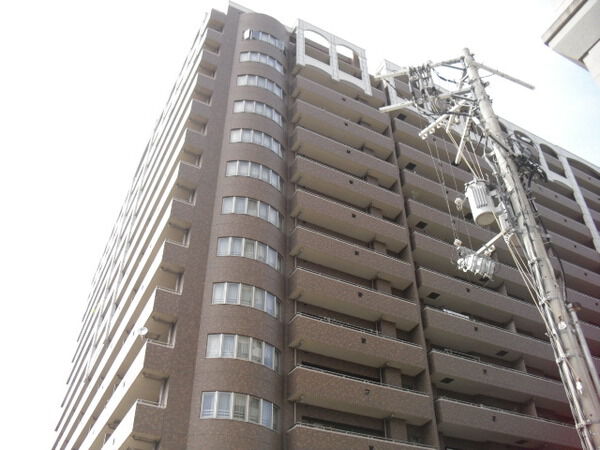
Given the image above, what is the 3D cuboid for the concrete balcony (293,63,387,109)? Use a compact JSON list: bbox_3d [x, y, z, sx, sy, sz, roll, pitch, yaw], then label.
[{"bbox_3d":[3.230,-11.336,48.523,8.164,1.328,1.100,18,-43,-20],"label":"concrete balcony"}]

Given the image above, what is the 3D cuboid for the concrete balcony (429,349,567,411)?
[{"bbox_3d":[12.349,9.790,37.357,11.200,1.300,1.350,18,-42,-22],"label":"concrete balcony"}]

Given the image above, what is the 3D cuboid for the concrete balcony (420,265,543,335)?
[{"bbox_3d":[12.148,5.108,40.820,10.667,1.328,1.100,18,-43,-20],"label":"concrete balcony"}]

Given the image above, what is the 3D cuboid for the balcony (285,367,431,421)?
[{"bbox_3d":[3.281,9.067,31.648,8.164,1.328,1.100,18,-43,-20],"label":"balcony"}]

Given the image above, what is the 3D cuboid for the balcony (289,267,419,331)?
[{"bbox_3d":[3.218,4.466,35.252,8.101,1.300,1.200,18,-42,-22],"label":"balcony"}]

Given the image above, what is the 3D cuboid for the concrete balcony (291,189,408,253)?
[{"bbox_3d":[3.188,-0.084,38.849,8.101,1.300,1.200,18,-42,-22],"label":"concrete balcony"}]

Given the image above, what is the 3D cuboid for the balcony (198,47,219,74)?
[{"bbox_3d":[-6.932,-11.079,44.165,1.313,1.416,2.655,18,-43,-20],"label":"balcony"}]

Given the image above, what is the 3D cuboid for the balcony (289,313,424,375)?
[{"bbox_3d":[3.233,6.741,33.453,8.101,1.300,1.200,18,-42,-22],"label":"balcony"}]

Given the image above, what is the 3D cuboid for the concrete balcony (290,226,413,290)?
[{"bbox_3d":[3.264,2.178,37.273,8.164,1.328,1.100,18,-43,-20],"label":"concrete balcony"}]

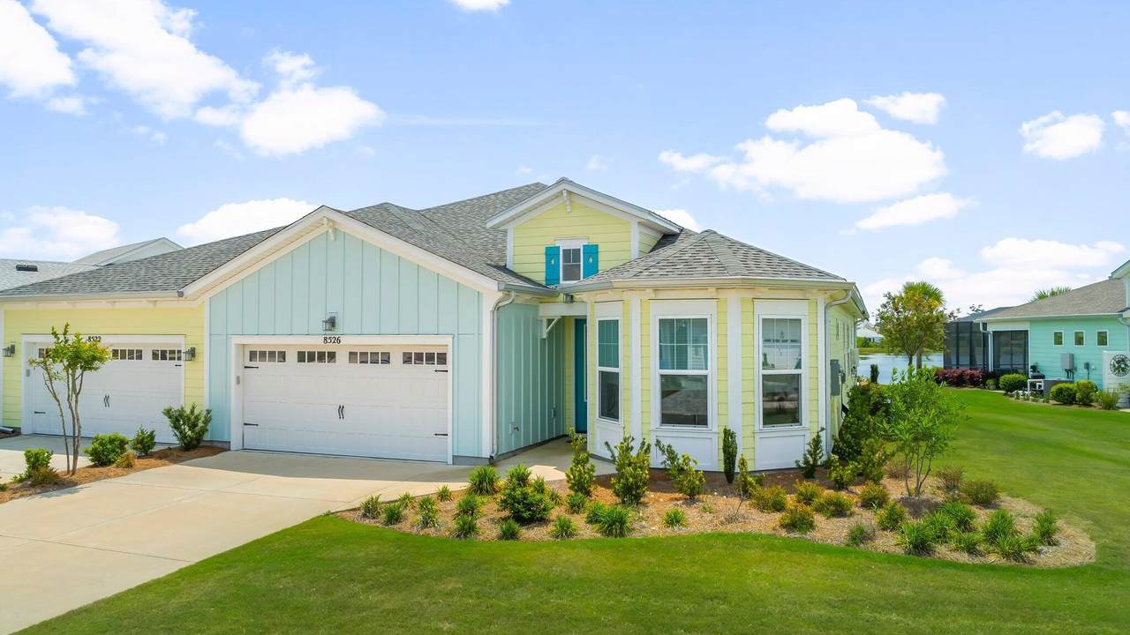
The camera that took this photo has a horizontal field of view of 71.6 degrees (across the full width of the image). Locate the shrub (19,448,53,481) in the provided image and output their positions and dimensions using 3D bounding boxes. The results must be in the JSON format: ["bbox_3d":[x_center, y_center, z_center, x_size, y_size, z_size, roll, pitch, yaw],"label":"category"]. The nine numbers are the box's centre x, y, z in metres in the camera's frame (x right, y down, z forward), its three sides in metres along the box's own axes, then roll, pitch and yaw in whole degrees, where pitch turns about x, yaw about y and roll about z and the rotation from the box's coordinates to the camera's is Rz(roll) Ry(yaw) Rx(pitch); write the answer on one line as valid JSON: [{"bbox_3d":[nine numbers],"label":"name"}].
[{"bbox_3d":[-8.826,2.452,13.100,0.540,0.550,0.520,0,-1,0],"label":"shrub"}]

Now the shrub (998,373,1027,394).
[{"bbox_3d":[17.991,2.682,31.500,1.137,0.853,1.137,0,-1,0],"label":"shrub"}]

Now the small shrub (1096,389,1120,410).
[{"bbox_3d":[17.531,2.668,25.300,0.799,0.685,0.799,0,-1,0],"label":"small shrub"}]

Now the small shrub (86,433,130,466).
[{"bbox_3d":[-8.294,2.394,14.200,0.800,0.610,0.750,0,-1,0],"label":"small shrub"}]

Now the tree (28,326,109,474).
[{"bbox_3d":[-8.548,1.408,13.500,1.401,2.588,1.331,0,-1,0],"label":"tree"}]

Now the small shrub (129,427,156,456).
[{"bbox_3d":[-8.202,2.408,15.200,0.514,0.583,0.514,0,-1,0],"label":"small shrub"}]

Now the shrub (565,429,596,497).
[{"bbox_3d":[0.224,2.105,11.350,0.435,0.998,0.435,0,-1,0],"label":"shrub"}]

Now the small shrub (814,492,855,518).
[{"bbox_3d":[3.331,2.313,9.700,0.480,0.310,0.460,0,-1,0],"label":"small shrub"}]

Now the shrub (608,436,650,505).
[{"bbox_3d":[0.850,2.029,10.400,0.560,0.920,0.540,0,-1,0],"label":"shrub"}]

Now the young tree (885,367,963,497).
[{"bbox_3d":[5.271,1.679,11.500,1.141,1.919,1.141,0,-1,0],"label":"young tree"}]

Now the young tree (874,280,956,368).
[{"bbox_3d":[17.170,0.803,38.500,3.800,5.100,3.700,0,-1,0],"label":"young tree"}]

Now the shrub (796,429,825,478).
[{"bbox_3d":[3.724,2.067,11.900,0.450,0.760,0.440,0,-1,0],"label":"shrub"}]

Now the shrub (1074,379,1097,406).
[{"bbox_3d":[17.749,2.544,26.700,0.800,0.880,0.800,0,-1,0],"label":"shrub"}]

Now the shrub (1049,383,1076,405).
[{"bbox_3d":[17.347,2.663,27.300,0.924,0.800,0.924,0,-1,0],"label":"shrub"}]

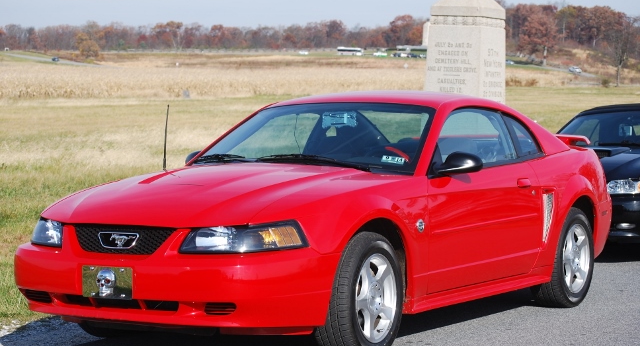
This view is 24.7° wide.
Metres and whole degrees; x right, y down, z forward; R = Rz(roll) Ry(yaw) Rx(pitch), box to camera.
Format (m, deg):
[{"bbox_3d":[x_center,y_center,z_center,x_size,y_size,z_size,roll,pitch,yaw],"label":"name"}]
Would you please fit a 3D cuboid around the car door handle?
[{"bbox_3d":[1.207,0.060,8.610,0.040,0.056,0.135,0,2,32],"label":"car door handle"}]

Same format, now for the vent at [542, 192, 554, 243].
[{"bbox_3d":[1.404,0.270,8.957,0.050,0.310,0.120,1,2,42],"label":"vent"}]

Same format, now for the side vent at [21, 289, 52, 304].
[{"bbox_3d":[-1.387,0.602,7.201,0.190,0.060,0.060,1,2,39],"label":"side vent"}]

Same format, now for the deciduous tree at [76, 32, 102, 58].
[{"bbox_3d":[-71.613,-39.322,450.000,8.000,8.500,8.000,0,3,0],"label":"deciduous tree"}]

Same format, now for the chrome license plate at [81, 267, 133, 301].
[{"bbox_3d":[-1.001,0.513,6.842,0.305,0.152,0.030,0,2,32],"label":"chrome license plate"}]

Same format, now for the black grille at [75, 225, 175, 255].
[{"bbox_3d":[-0.947,0.318,6.926,0.640,0.140,0.090,0,2,32],"label":"black grille"}]

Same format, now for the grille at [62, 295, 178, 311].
[{"bbox_3d":[-0.952,0.610,6.832,0.700,0.060,0.090,1,2,33],"label":"grille"}]

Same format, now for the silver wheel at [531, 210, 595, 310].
[{"bbox_3d":[1.567,0.547,9.464,0.230,0.650,0.650,0,2,32],"label":"silver wheel"}]

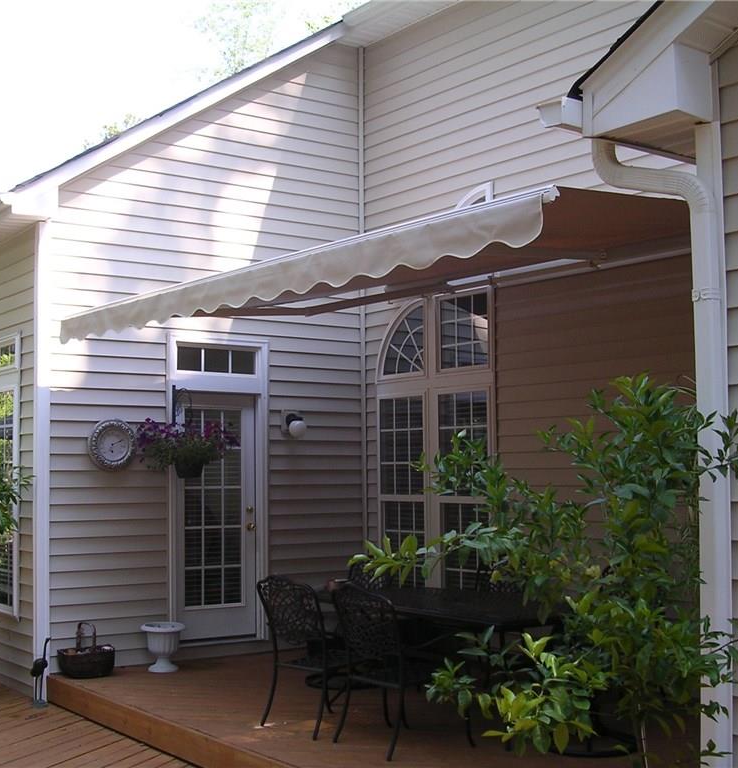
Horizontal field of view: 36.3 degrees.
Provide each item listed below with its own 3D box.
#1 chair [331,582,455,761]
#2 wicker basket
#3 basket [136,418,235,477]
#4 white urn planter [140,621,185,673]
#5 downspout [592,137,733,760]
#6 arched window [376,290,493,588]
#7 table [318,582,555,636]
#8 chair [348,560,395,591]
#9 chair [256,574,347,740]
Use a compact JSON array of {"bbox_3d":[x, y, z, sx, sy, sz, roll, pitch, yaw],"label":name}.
[{"bbox_3d":[0.153,1.549,6.247,0.660,0.940,0.620,3,-5,-39],"label":"chair"},{"bbox_3d":[-2.083,1.959,8.277,0.440,0.380,0.290,3,-5,-37],"label":"wicker basket"},{"bbox_3d":[-1.396,0.492,8.713,0.780,0.450,0.640,3,-5,-37],"label":"basket"},{"bbox_3d":[-1.573,2.012,8.608,0.355,0.336,0.355,0,-4,0],"label":"white urn planter"},{"bbox_3d":[0.994,0.415,3.831,0.120,2.720,0.560,3,-5,-37],"label":"downspout"},{"bbox_3d":[0.522,0.573,9.365,0.120,2.660,1.540,3,-5,-37],"label":"arched window"},{"bbox_3d":[0.555,1.697,6.941,1.070,0.730,2.000,3,-5,-37],"label":"table"},{"bbox_3d":[-0.111,1.699,8.150,0.620,0.920,0.660,-3,-5,31],"label":"chair"},{"bbox_3d":[-0.264,1.593,6.714,0.660,0.925,0.620,3,-5,-40],"label":"chair"}]

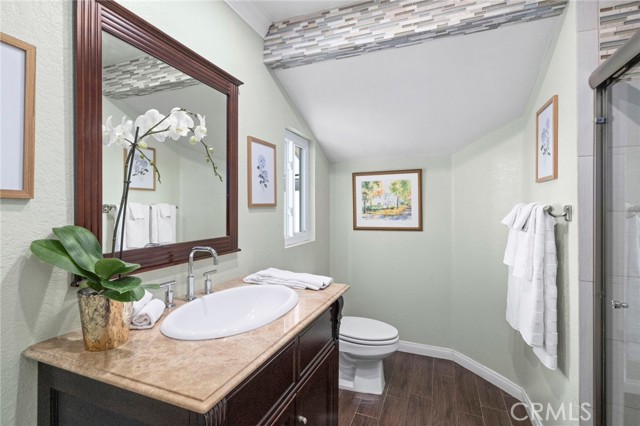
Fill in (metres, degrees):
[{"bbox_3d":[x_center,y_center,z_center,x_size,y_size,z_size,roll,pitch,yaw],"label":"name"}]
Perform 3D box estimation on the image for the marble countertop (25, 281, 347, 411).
[{"bbox_3d":[-0.308,0.357,1.037,0.583,0.028,0.890,-1,1,23],"label":"marble countertop"}]

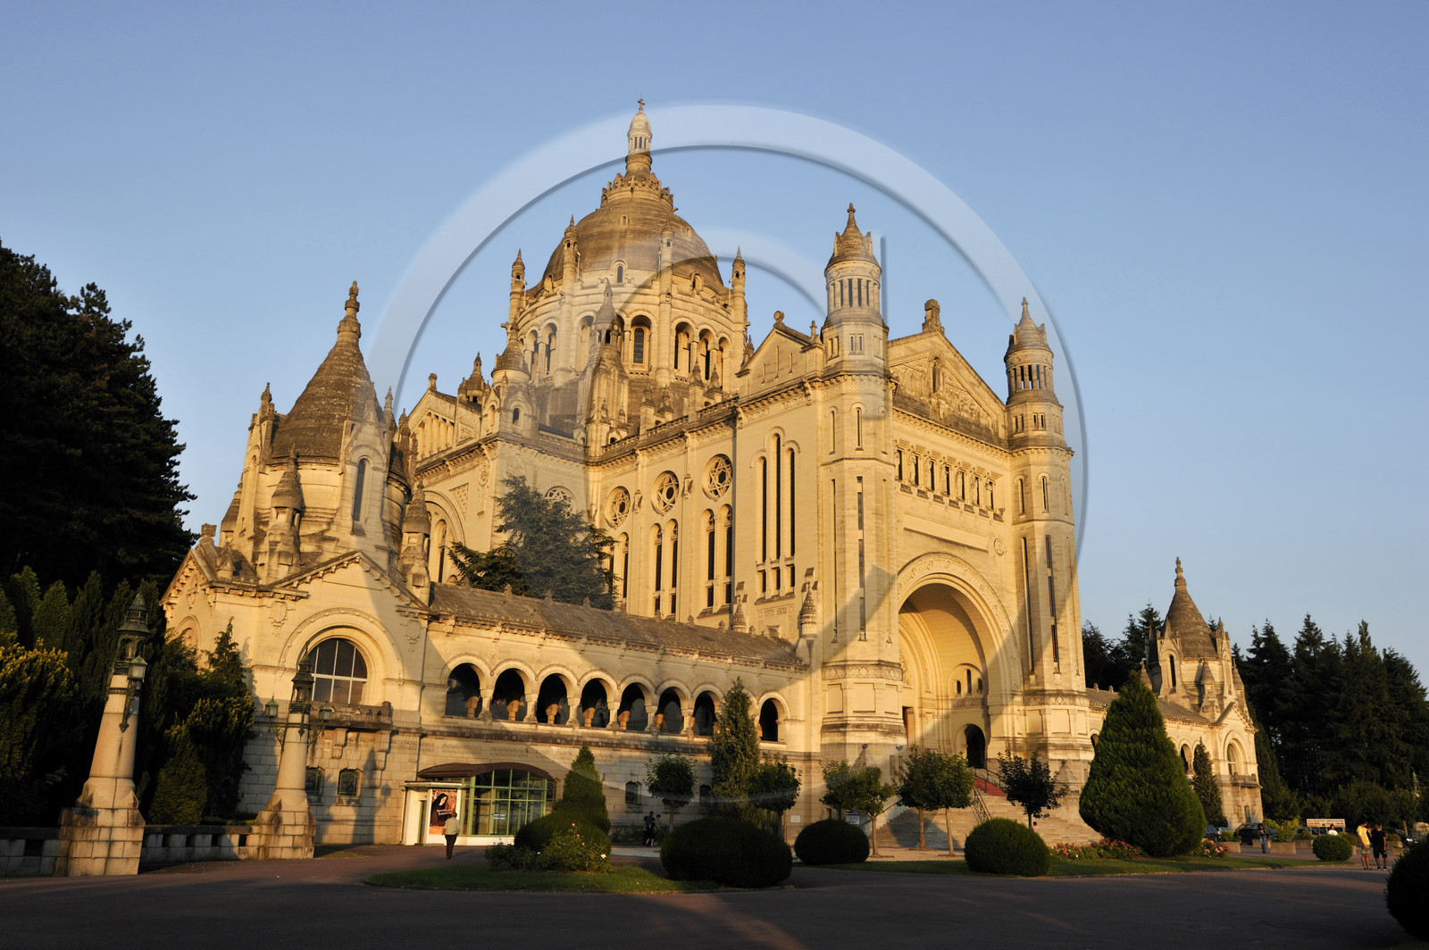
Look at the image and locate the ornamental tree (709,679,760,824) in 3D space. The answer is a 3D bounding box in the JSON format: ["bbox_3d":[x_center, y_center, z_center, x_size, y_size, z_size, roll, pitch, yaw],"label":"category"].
[{"bbox_3d":[1.200,17.130,66.281,2.999,9.778,2.999,1,-17,0],"label":"ornamental tree"}]

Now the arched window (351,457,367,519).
[{"bbox_3d":[-19.191,0.808,59.982,0.736,3.488,0.300,16,-22,-39],"label":"arched window"}]

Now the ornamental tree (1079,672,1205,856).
[{"bbox_3d":[21.750,14.866,57.077,5.800,8.900,5.800,-5,-18,20],"label":"ornamental tree"}]

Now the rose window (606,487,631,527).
[{"bbox_3d":[-9.618,3.202,110.991,0.500,4.300,4.250,16,-22,-40],"label":"rose window"}]

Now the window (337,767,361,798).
[{"bbox_3d":[-17.769,14.972,53.963,1.150,1.500,0.300,16,-22,-40],"label":"window"}]

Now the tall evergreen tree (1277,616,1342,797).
[{"bbox_3d":[83.907,34.374,153.700,8.500,29.500,8.500,-8,-19,27],"label":"tall evergreen tree"}]

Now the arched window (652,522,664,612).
[{"bbox_3d":[-4.800,7.998,93.600,0.450,7.800,1.350,16,-22,-40],"label":"arched window"}]

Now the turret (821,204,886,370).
[{"bbox_3d":[11.341,-14.980,90.989,5.232,16.050,5.232,1,-17,0],"label":"turret"}]

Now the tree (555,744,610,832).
[{"bbox_3d":[-6.012,14.708,50.457,2.537,4.845,2.537,1,-17,0],"label":"tree"}]

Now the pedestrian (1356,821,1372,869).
[{"bbox_3d":[25.290,14.436,43.295,0.520,1.750,0.520,8,-18,-22],"label":"pedestrian"}]

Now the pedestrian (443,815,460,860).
[{"bbox_3d":[-9.656,13.242,40.832,0.550,1.660,0.380,5,-17,-12],"label":"pedestrian"}]

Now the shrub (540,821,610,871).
[{"bbox_3d":[-4.440,11.923,35.615,2.250,1.550,2.100,16,-22,-40],"label":"shrub"}]

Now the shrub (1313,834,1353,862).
[{"bbox_3d":[29.754,17.925,53.431,1.720,1.200,1.720,-8,-19,27],"label":"shrub"}]

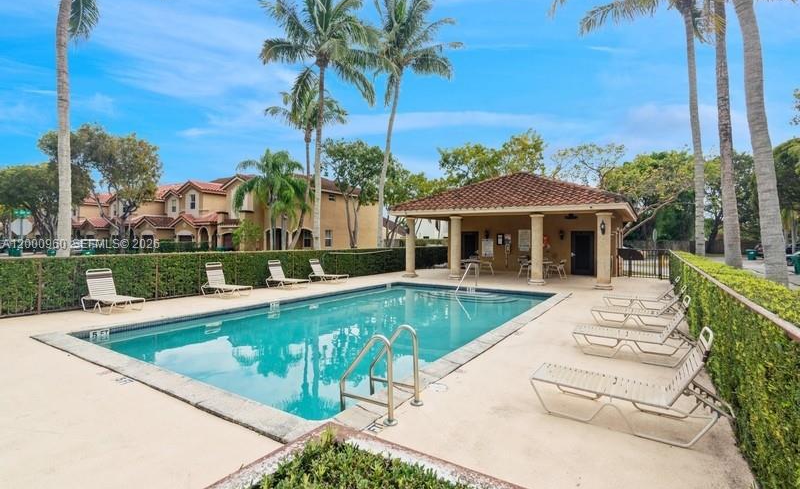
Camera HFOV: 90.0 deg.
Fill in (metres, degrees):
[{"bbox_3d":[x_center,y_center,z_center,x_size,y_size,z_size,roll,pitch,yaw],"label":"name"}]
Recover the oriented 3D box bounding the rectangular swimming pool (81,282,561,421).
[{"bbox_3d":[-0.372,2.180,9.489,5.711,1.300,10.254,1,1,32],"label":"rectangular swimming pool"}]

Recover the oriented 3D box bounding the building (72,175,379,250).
[{"bbox_3d":[-20.460,-2.855,41.396,35.000,7.400,13.000,1,1,32],"label":"building"}]

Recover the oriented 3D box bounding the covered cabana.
[{"bbox_3d":[6.013,-1.002,19.369,9.135,4.926,9.602,1,1,32],"label":"covered cabana"}]

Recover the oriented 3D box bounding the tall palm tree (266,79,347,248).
[{"bbox_3d":[-6.030,-4.680,25.580,5.100,11.800,5.100,1,1,0],"label":"tall palm tree"}]

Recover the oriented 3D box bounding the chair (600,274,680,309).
[{"bbox_3d":[5.707,1.157,9.451,1.553,0.885,0.618,1,1,32],"label":"chair"}]

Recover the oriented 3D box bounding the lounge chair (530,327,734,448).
[{"bbox_3d":[2.106,1.173,3.760,1.570,0.935,0.626,1,1,32],"label":"lounge chair"}]

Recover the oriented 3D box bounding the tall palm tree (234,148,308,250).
[{"bbox_3d":[-7.800,-2.260,24.050,4.400,7.000,4.400,1,1,32],"label":"tall palm tree"}]

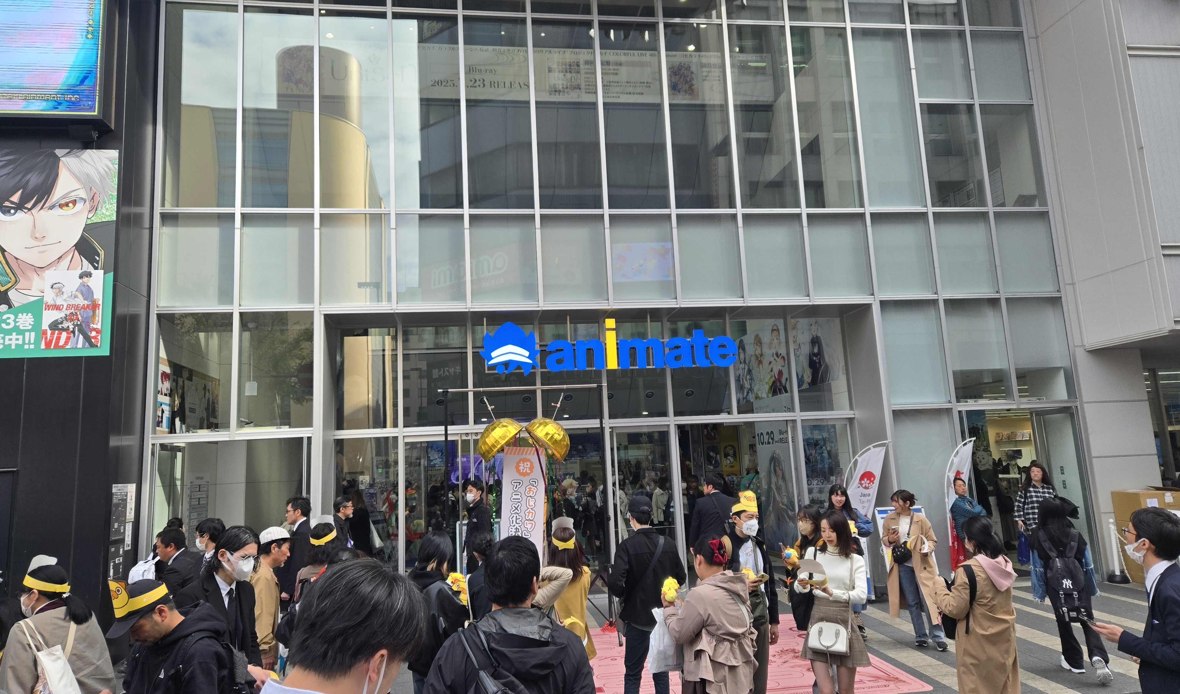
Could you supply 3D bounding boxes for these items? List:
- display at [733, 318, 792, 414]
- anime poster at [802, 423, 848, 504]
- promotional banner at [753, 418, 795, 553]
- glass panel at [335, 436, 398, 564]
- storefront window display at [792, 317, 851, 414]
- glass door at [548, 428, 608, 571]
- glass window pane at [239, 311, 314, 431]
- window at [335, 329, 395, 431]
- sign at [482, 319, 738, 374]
[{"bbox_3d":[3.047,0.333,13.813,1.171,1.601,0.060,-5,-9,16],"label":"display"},{"bbox_3d":[3.879,1.959,12.959,0.836,1.426,0.050,-3,-9,3],"label":"anime poster"},{"bbox_3d":[3.135,2.353,13.296,0.789,2.253,0.060,-5,-9,11],"label":"promotional banner"},{"bbox_3d":[-3.216,2.516,11.303,0.900,2.403,0.080,-2,-9,-8],"label":"glass panel"},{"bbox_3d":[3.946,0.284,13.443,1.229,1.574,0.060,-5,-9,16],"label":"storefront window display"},{"bbox_3d":[-0.180,2.413,11.482,0.990,2.440,0.080,-2,-9,-9],"label":"glass door"},{"bbox_3d":[-4.207,0.312,10.510,0.968,1.594,0.080,-2,-9,-8],"label":"glass window pane"},{"bbox_3d":[-3.349,0.479,11.658,0.877,1.517,0.100,-2,-9,-9],"label":"window"},{"bbox_3d":[0.325,-0.017,11.723,3.910,0.822,0.140,-2,-9,-9],"label":"sign"}]

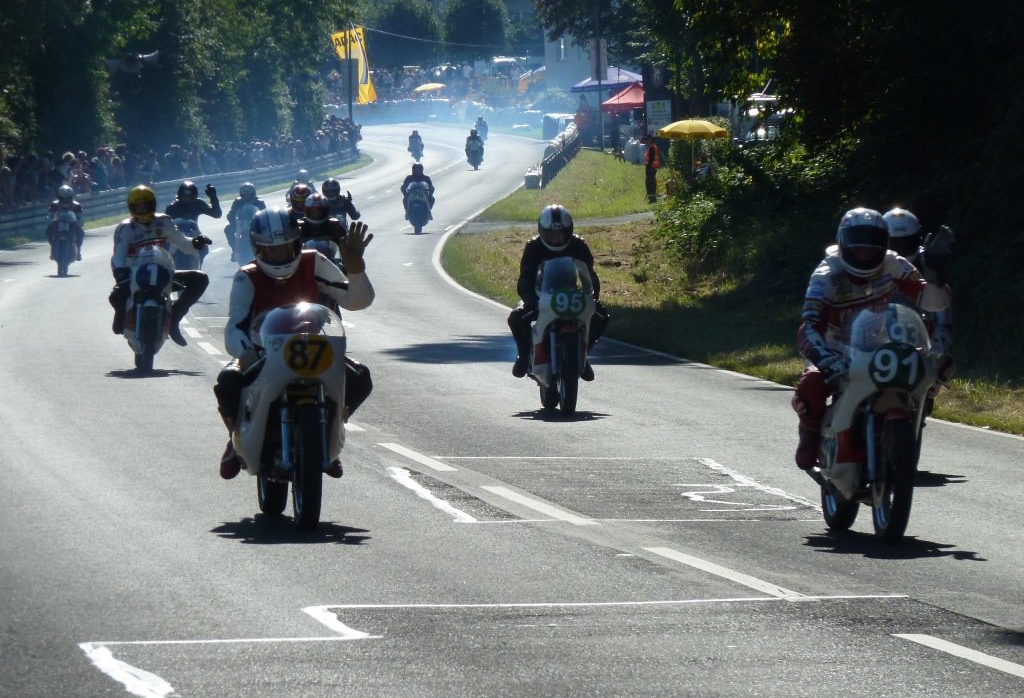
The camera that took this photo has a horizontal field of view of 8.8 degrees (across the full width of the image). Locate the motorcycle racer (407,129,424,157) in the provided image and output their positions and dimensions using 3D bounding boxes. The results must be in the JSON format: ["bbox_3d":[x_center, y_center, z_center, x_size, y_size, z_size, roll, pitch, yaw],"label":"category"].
[{"bbox_3d":[-4.524,-9.610,312.000,0.780,1.310,0.850,0,2,-3],"label":"motorcycle racer"}]

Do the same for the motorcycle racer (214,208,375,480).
[{"bbox_3d":[-1.150,-0.029,35.200,0.830,1.420,0.880,0,2,-8],"label":"motorcycle racer"}]

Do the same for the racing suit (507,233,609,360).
[{"bbox_3d":[0.360,-0.399,51.600,0.800,0.990,0.820,0,2,-6],"label":"racing suit"}]

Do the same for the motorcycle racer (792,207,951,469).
[{"bbox_3d":[1.820,-0.053,33.700,0.760,1.310,0.880,0,2,-9],"label":"motorcycle racer"}]

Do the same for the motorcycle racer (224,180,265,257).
[{"bbox_3d":[-4.468,-2.145,112.000,0.720,1.320,0.850,0,2,-6],"label":"motorcycle racer"}]

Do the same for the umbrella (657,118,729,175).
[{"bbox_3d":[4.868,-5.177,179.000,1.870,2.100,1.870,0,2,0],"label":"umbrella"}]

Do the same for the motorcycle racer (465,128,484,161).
[{"bbox_3d":[-1.409,-7.644,250.000,0.700,1.260,0.850,0,2,-1],"label":"motorcycle racer"}]

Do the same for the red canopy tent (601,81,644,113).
[{"bbox_3d":[5.484,-10.244,292.000,3.100,3.000,3.100,0,2,-6],"label":"red canopy tent"}]

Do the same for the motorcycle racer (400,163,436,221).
[{"bbox_3d":[-2.260,-3.786,160.000,0.810,1.340,0.870,0,2,-1],"label":"motorcycle racer"}]

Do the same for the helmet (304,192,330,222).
[{"bbox_3d":[-1.958,-1.412,66.900,0.250,0.280,0.320,0,2,-5],"label":"helmet"}]

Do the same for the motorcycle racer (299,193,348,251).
[{"bbox_3d":[-1.936,-0.943,67.100,0.740,1.260,0.880,0,2,-5],"label":"motorcycle racer"}]

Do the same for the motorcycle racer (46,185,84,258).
[{"bbox_3d":[-7.748,-2.204,115.500,0.670,1.320,0.850,0,2,-3],"label":"motorcycle racer"}]

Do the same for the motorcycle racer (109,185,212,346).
[{"bbox_3d":[-3.206,-0.761,60.700,0.930,1.430,0.880,0,2,-6],"label":"motorcycle racer"}]

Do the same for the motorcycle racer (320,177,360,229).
[{"bbox_3d":[-2.667,-1.901,100.000,0.780,1.340,0.860,0,2,-5],"label":"motorcycle racer"}]

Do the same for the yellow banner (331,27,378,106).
[{"bbox_3d":[-6.744,-12.139,285.000,1.500,3.200,0.350,-15,2,0],"label":"yellow banner"}]

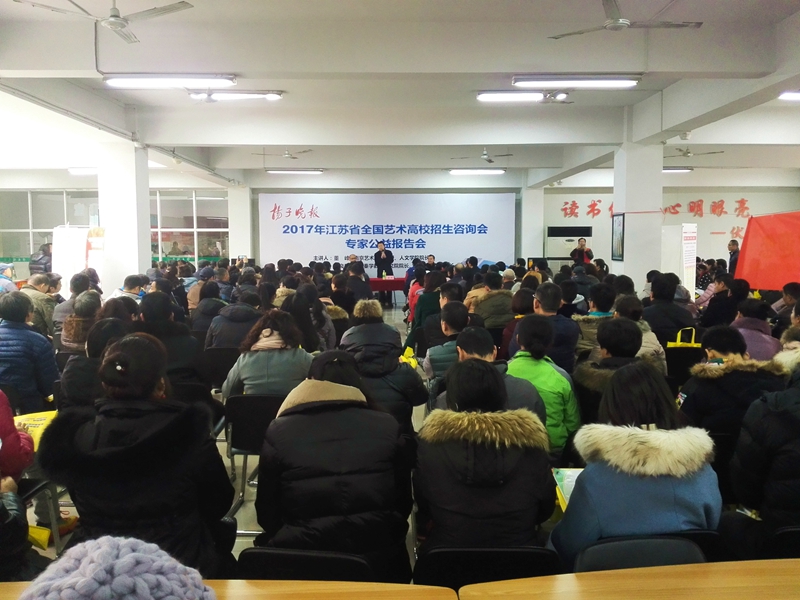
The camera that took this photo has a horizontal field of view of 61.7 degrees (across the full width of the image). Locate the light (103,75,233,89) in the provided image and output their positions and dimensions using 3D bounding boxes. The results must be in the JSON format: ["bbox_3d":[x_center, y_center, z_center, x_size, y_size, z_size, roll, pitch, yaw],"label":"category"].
[{"bbox_3d":[-2.209,-2.098,6.437,1.270,0.100,0.120,0,5,-1],"label":"light"}]

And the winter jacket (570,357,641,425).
[{"bbox_3d":[1.126,0.568,3.422,0.490,0.660,0.430,0,5,-5],"label":"winter jacket"}]

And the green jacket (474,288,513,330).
[{"bbox_3d":[1.047,0.177,7.200,0.500,0.620,0.400,0,5,-1],"label":"green jacket"}]

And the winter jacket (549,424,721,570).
[{"bbox_3d":[0.768,0.653,2.252,0.540,0.580,0.420,0,5,-1],"label":"winter jacket"}]

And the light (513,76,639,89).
[{"bbox_3d":[1.722,-2.109,6.500,1.270,0.090,0.140,0,5,-1],"label":"light"}]

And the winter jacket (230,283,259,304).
[{"bbox_3d":[-2.434,-0.015,10.492,0.460,0.560,0.380,0,5,-1],"label":"winter jacket"}]

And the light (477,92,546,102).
[{"bbox_3d":[1.692,-2.804,9.257,1.260,0.100,0.120,0,5,-1],"label":"light"}]

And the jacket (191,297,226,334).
[{"bbox_3d":[-1.913,0.259,6.800,0.480,0.600,0.400,0,5,3],"label":"jacket"}]

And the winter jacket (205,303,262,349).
[{"bbox_3d":[-1.408,0.364,5.700,0.520,0.650,0.400,0,5,4],"label":"winter jacket"}]

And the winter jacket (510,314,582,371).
[{"bbox_3d":[1.140,0.423,5.250,0.550,0.640,0.400,0,5,-4],"label":"winter jacket"}]

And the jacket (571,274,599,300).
[{"bbox_3d":[2.600,-0.013,9.600,0.520,0.640,0.400,0,5,-4],"label":"jacket"}]

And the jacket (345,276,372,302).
[{"bbox_3d":[-0.672,-0.095,11.118,0.460,0.580,0.380,0,5,-1],"label":"jacket"}]

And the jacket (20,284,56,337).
[{"bbox_3d":[-3.861,0.223,7.197,0.500,0.660,0.420,1,5,14],"label":"jacket"}]

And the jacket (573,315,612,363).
[{"bbox_3d":[1.675,0.413,5.600,0.530,0.630,0.400,-1,5,-6],"label":"jacket"}]

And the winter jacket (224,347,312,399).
[{"bbox_3d":[-0.744,0.538,3.820,0.520,0.620,0.400,0,5,1],"label":"winter jacket"}]

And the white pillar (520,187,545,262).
[{"bbox_3d":[3.477,-1.392,17.588,0.550,3.150,0.550,0,5,-1],"label":"white pillar"}]

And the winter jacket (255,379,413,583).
[{"bbox_3d":[-0.226,0.600,2.280,0.540,0.700,0.420,0,5,5],"label":"winter jacket"}]

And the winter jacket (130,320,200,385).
[{"bbox_3d":[-1.544,0.470,4.285,0.530,0.680,0.430,0,5,3],"label":"winter jacket"}]

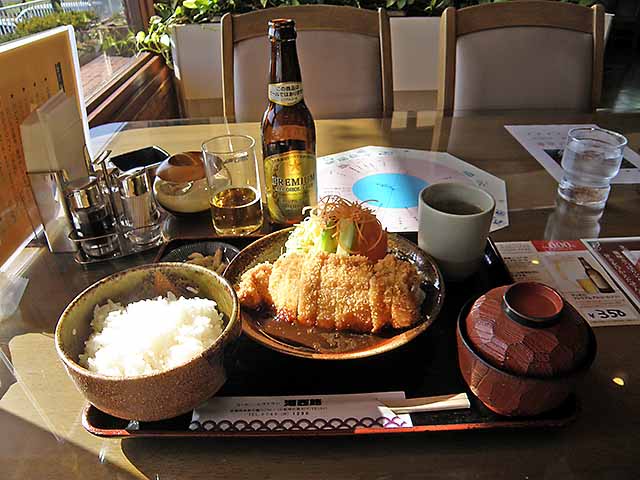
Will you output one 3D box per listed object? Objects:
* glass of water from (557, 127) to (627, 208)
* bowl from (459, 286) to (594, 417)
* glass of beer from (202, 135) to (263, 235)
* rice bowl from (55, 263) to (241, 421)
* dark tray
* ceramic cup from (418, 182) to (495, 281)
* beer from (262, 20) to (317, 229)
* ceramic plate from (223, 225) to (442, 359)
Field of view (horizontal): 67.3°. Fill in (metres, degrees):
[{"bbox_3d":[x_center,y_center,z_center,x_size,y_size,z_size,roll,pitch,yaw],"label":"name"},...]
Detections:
[{"bbox_3d":[0.361,-0.098,0.638,0.074,0.081,0.074,-1,32,0],"label":"glass of water"},{"bbox_3d":[0.149,0.076,0.357,0.096,0.083,0.096,-1,32,1],"label":"bowl"},{"bbox_3d":[-0.105,-0.066,0.583,0.064,0.104,0.064,-1,32,0],"label":"glass of beer"},{"bbox_3d":[-0.129,0.080,0.384,0.132,0.059,0.132,-1,32,1],"label":"rice bowl"},{"bbox_3d":[0.008,0.066,0.450,0.362,0.018,0.257,-1,32,0],"label":"dark tray"},{"bbox_3d":[0.138,-0.008,0.499,0.072,0.076,0.072,-1,32,1],"label":"ceramic cup"},{"bbox_3d":[-0.037,-0.135,0.569,0.064,0.234,0.064,-3,32,-3],"label":"beer"},{"bbox_3d":[0.011,0.048,0.455,0.205,0.033,0.205,-1,32,1],"label":"ceramic plate"}]

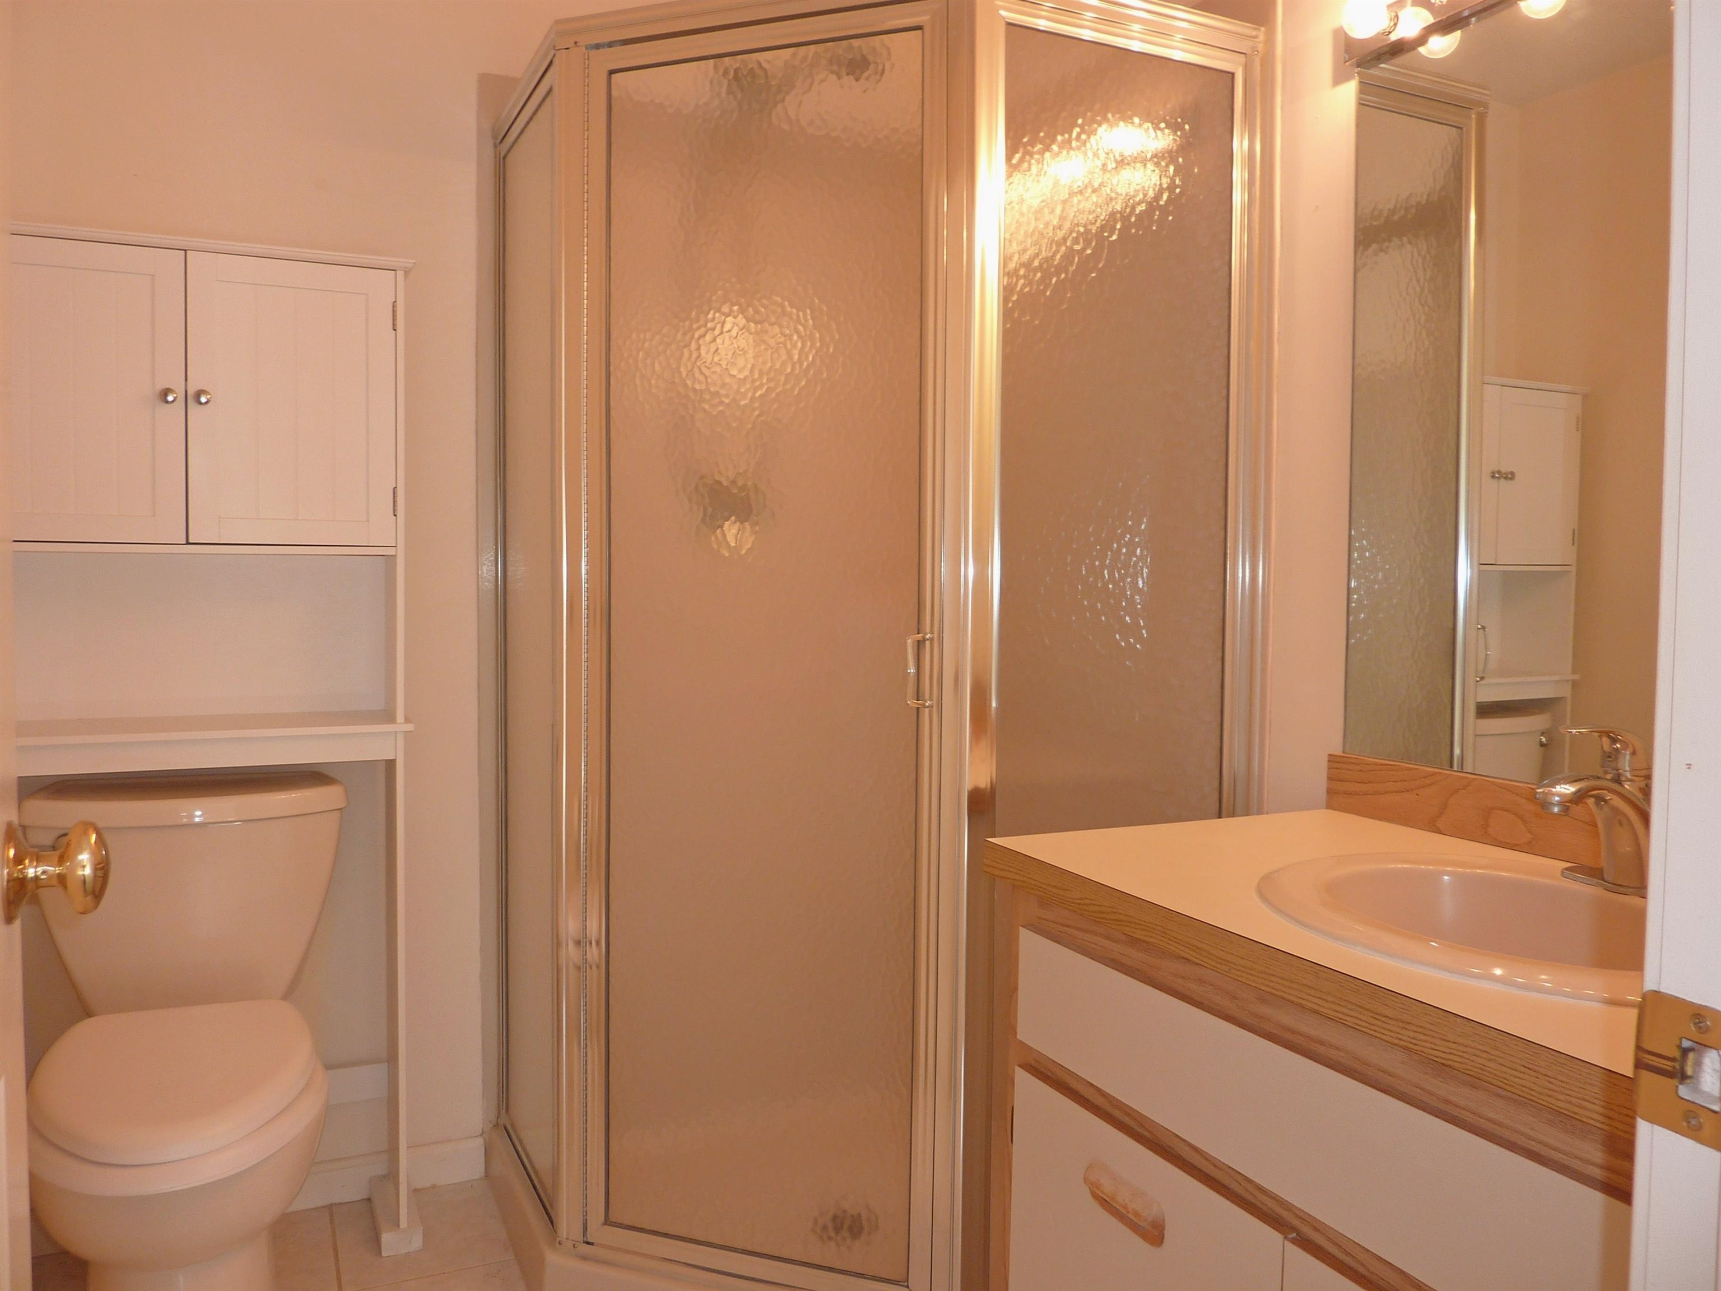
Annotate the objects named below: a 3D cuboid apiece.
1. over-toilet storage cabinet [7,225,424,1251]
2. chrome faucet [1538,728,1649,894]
[{"bbox_3d":[-1.047,0.188,1.958,0.642,1.594,0.220,0,3,-24],"label":"over-toilet storage cabinet"},{"bbox_3d":[0.682,0.155,1.147,0.172,0.153,0.155,0,3,-24],"label":"chrome faucet"}]

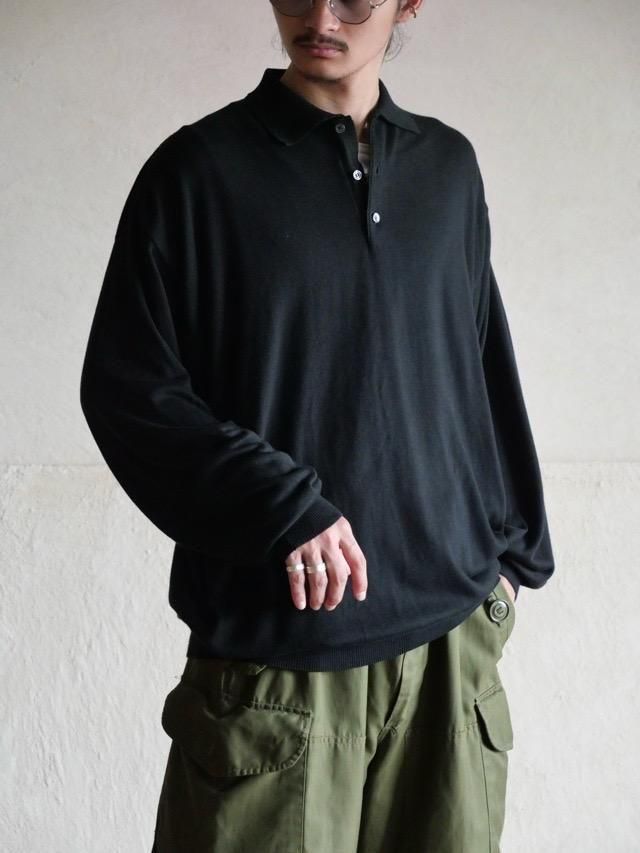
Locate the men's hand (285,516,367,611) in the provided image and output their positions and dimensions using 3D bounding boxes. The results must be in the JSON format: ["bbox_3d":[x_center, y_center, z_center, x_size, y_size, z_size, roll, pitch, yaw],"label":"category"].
[{"bbox_3d":[0.004,0.135,2.970,0.085,0.105,0.070,0,1,6],"label":"men's hand"}]

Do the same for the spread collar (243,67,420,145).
[{"bbox_3d":[0.012,-0.341,3.130,0.185,0.090,0.155,0,1,-23],"label":"spread collar"}]

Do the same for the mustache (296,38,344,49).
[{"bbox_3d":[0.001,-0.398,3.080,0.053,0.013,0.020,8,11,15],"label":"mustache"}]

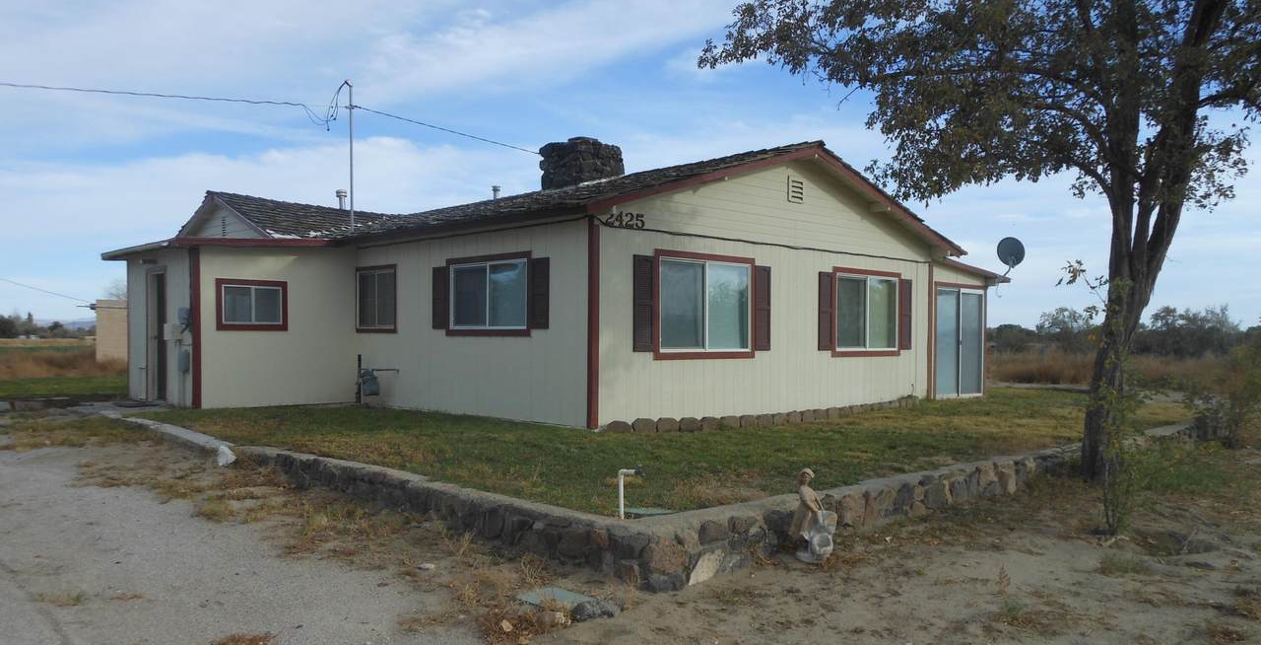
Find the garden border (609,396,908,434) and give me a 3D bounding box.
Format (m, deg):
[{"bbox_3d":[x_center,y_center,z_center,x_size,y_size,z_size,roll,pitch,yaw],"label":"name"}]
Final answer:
[{"bbox_3d":[2.355,1.252,12.819,6.880,0.190,0.660,1,-1,-44],"label":"garden border"}]

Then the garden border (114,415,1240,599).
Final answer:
[{"bbox_3d":[0.550,1.537,13.364,11.700,0.370,11.000,1,-1,-44],"label":"garden border"}]

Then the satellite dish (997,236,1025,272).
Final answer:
[{"bbox_3d":[7.275,-1.308,17.400,0.540,0.660,0.420,0,-1,35],"label":"satellite dish"}]

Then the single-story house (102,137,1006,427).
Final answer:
[{"bbox_3d":[-1.308,-1.031,16.980,13.600,4.780,11.250,1,-1,-44],"label":"single-story house"}]

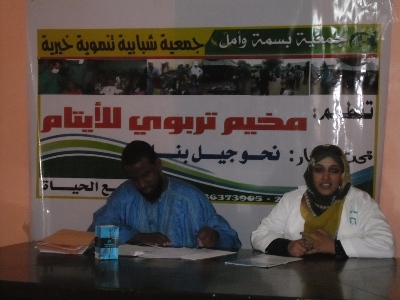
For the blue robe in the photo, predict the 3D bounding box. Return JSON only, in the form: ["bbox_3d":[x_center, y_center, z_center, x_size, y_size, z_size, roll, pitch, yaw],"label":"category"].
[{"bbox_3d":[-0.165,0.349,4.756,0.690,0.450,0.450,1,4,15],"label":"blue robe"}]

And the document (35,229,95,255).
[{"bbox_3d":[-0.615,0.438,4.692,0.225,0.052,0.295,1,4,16],"label":"document"}]

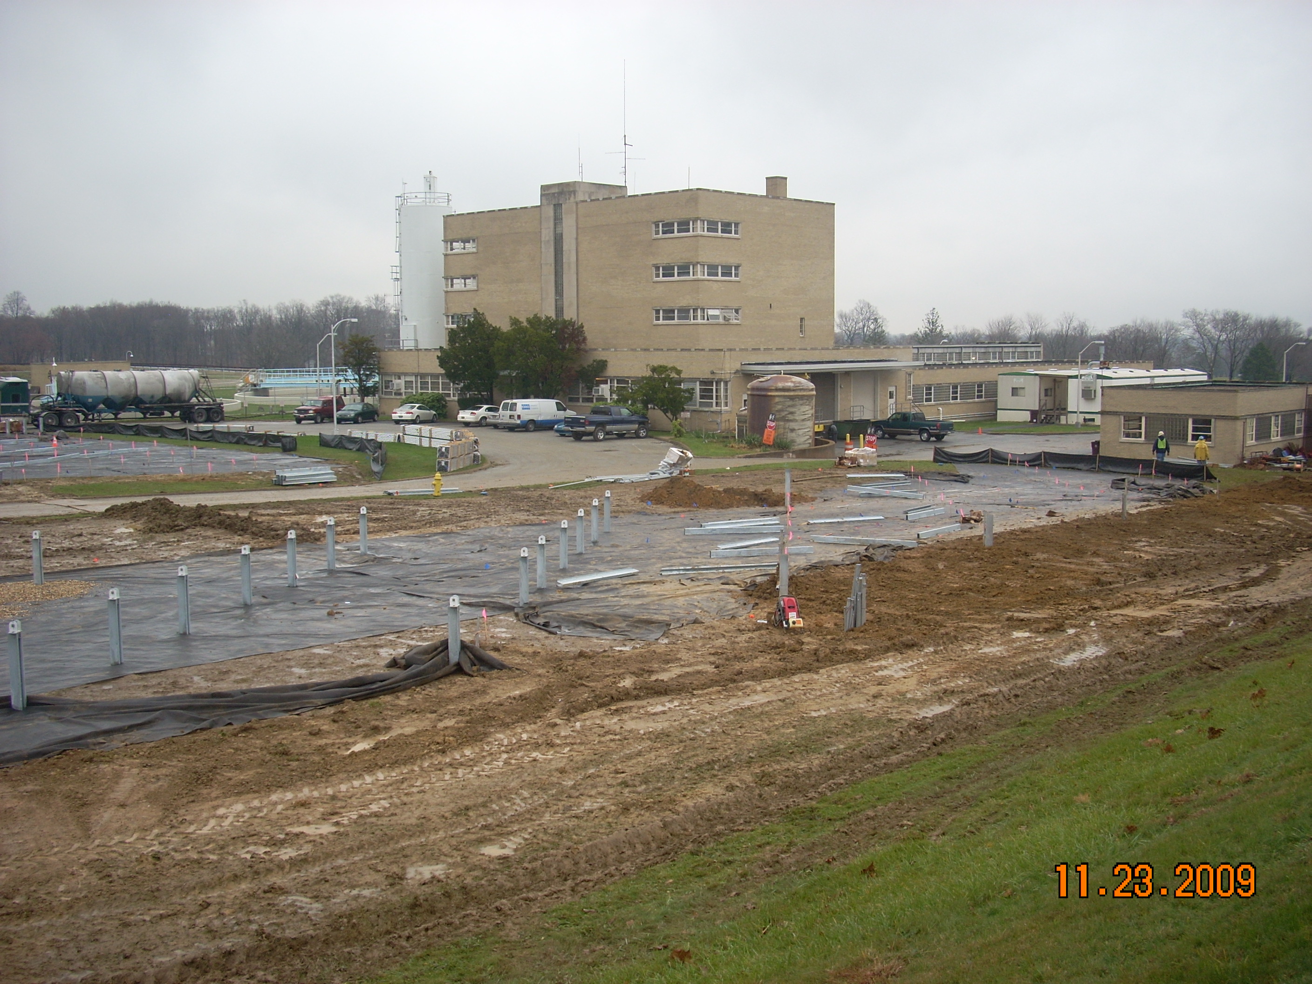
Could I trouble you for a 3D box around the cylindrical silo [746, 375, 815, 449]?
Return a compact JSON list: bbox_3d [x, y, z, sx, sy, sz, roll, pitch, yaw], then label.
[{"bbox_3d":[6.662,-4.109,74.281,3.600,4.050,3.600,0,6,0],"label":"cylindrical silo"}]

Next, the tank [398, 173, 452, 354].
[{"bbox_3d":[-18.939,-18.726,114.689,4.350,15.000,4.350,0,6,0],"label":"tank"}]

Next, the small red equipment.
[{"bbox_3d":[2.881,2.565,30.431,0.550,0.640,0.550,-2,6,-17],"label":"small red equipment"}]

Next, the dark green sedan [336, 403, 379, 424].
[{"bbox_3d":[-21.872,-5.845,102.923,1.800,1.430,4.750,1,6,12],"label":"dark green sedan"}]

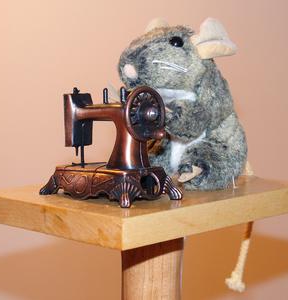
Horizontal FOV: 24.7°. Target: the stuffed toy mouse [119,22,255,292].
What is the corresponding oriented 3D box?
[{"bbox_3d":[0.043,0.014,0.516,0.134,0.222,0.087,-4,6,-39],"label":"stuffed toy mouse"}]

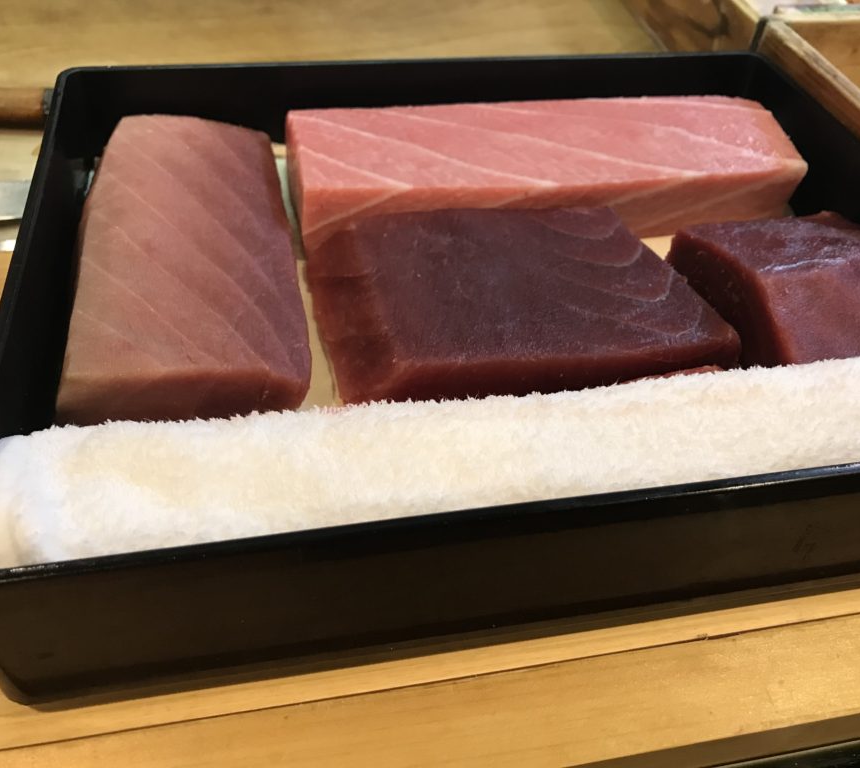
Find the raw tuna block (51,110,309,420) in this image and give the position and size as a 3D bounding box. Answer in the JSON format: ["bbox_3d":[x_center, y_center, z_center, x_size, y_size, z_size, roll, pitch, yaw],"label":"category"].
[{"bbox_3d":[-0.097,-0.051,0.334,0.083,0.032,0.175,-5,46,-10],"label":"raw tuna block"}]

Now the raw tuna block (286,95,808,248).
[{"bbox_3d":[0.052,-0.101,0.393,0.232,0.034,0.070,-5,46,-10],"label":"raw tuna block"}]

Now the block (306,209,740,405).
[{"bbox_3d":[0.032,-0.034,0.334,0.154,0.023,0.090,-5,46,-10],"label":"block"}]

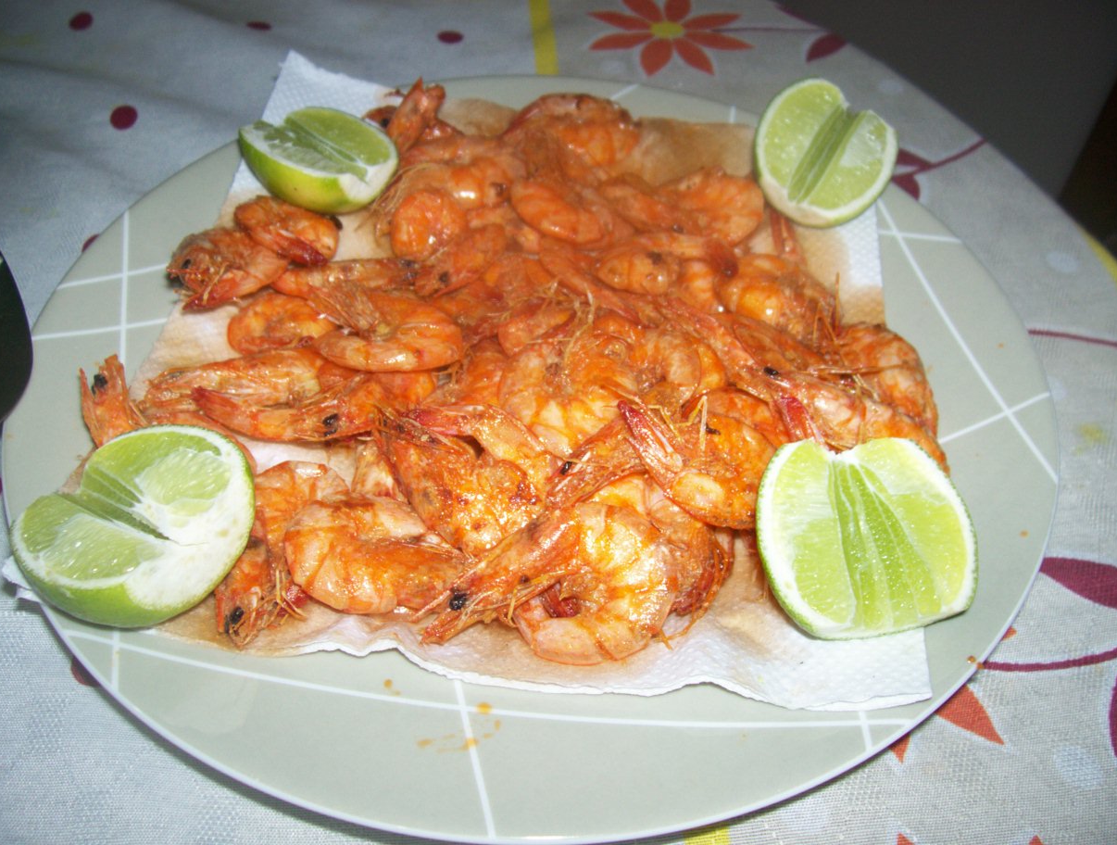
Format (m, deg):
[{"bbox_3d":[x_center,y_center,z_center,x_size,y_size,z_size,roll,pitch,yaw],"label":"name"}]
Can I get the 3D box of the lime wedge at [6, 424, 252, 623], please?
[{"bbox_3d":[-0.090,0.028,0.249,0.047,0.026,0.051,17,46,30],"label":"lime wedge"}]

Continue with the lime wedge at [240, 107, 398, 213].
[{"bbox_3d":[-0.074,-0.079,0.349,0.047,0.021,0.046,35,41,26],"label":"lime wedge"}]

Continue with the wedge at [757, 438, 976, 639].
[{"bbox_3d":[0.067,0.028,0.253,0.049,0.024,0.045,-7,71,-9],"label":"wedge"}]

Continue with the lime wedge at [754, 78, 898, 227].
[{"bbox_3d":[0.081,-0.082,0.354,0.045,0.022,0.046,33,71,0],"label":"lime wedge"}]

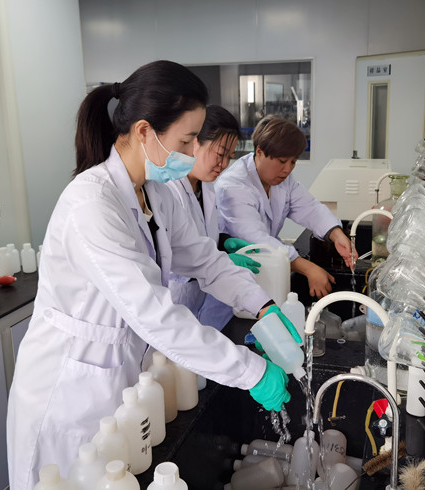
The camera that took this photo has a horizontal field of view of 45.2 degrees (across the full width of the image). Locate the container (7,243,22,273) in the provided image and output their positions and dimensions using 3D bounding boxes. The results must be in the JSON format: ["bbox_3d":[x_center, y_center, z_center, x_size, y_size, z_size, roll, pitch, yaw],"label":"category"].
[{"bbox_3d":[-0.966,0.066,2.466,0.067,0.138,0.067,3,14,17],"label":"container"}]

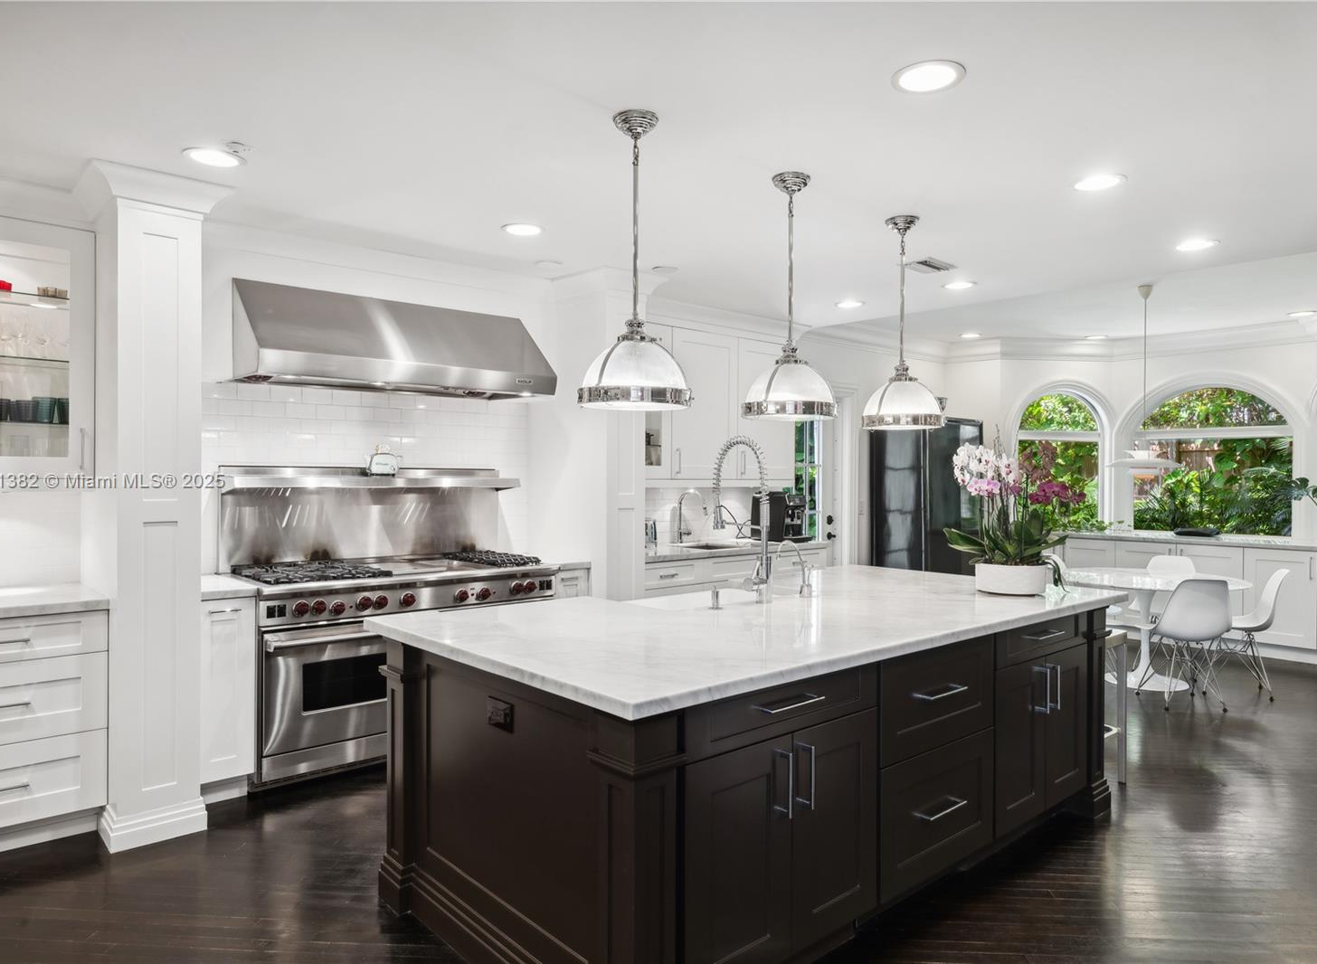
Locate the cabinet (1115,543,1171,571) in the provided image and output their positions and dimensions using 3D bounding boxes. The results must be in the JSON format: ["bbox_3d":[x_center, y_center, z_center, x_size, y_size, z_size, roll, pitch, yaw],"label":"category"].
[{"bbox_3d":[4.337,0.925,7.347,0.550,0.810,0.470,0,0,-41],"label":"cabinet"}]

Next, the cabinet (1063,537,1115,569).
[{"bbox_3d":[4.160,0.935,7.918,0.580,0.800,0.460,0,0,-42],"label":"cabinet"}]

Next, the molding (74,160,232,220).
[{"bbox_3d":[-2.025,-1.105,3.377,0.463,0.130,0.460,0,0,-42],"label":"molding"}]

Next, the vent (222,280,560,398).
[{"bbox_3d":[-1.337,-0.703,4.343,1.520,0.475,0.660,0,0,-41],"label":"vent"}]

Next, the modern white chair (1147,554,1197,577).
[{"bbox_3d":[3.780,0.985,6.320,0.465,0.810,0.540,0,0,41],"label":"modern white chair"}]

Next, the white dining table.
[{"bbox_3d":[3.360,1.024,5.830,1.210,0.732,1.210,0,0,0],"label":"white dining table"}]

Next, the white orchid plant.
[{"bbox_3d":[1.502,0.155,3.580,0.500,0.610,0.450,0,0,-41],"label":"white orchid plant"}]

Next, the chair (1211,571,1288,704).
[{"bbox_3d":[3.783,0.965,5.528,0.530,0.820,0.465,0,0,31],"label":"chair"}]

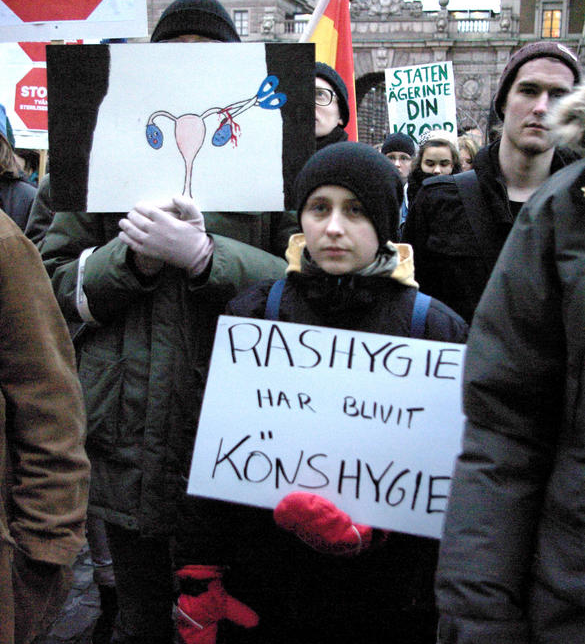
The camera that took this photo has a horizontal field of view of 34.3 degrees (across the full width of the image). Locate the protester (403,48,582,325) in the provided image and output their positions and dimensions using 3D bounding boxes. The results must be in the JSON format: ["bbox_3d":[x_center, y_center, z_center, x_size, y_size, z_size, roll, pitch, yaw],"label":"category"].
[{"bbox_3d":[0.526,0.287,2.301,0.560,1.860,0.360,-2,13,-10],"label":"protester"}]

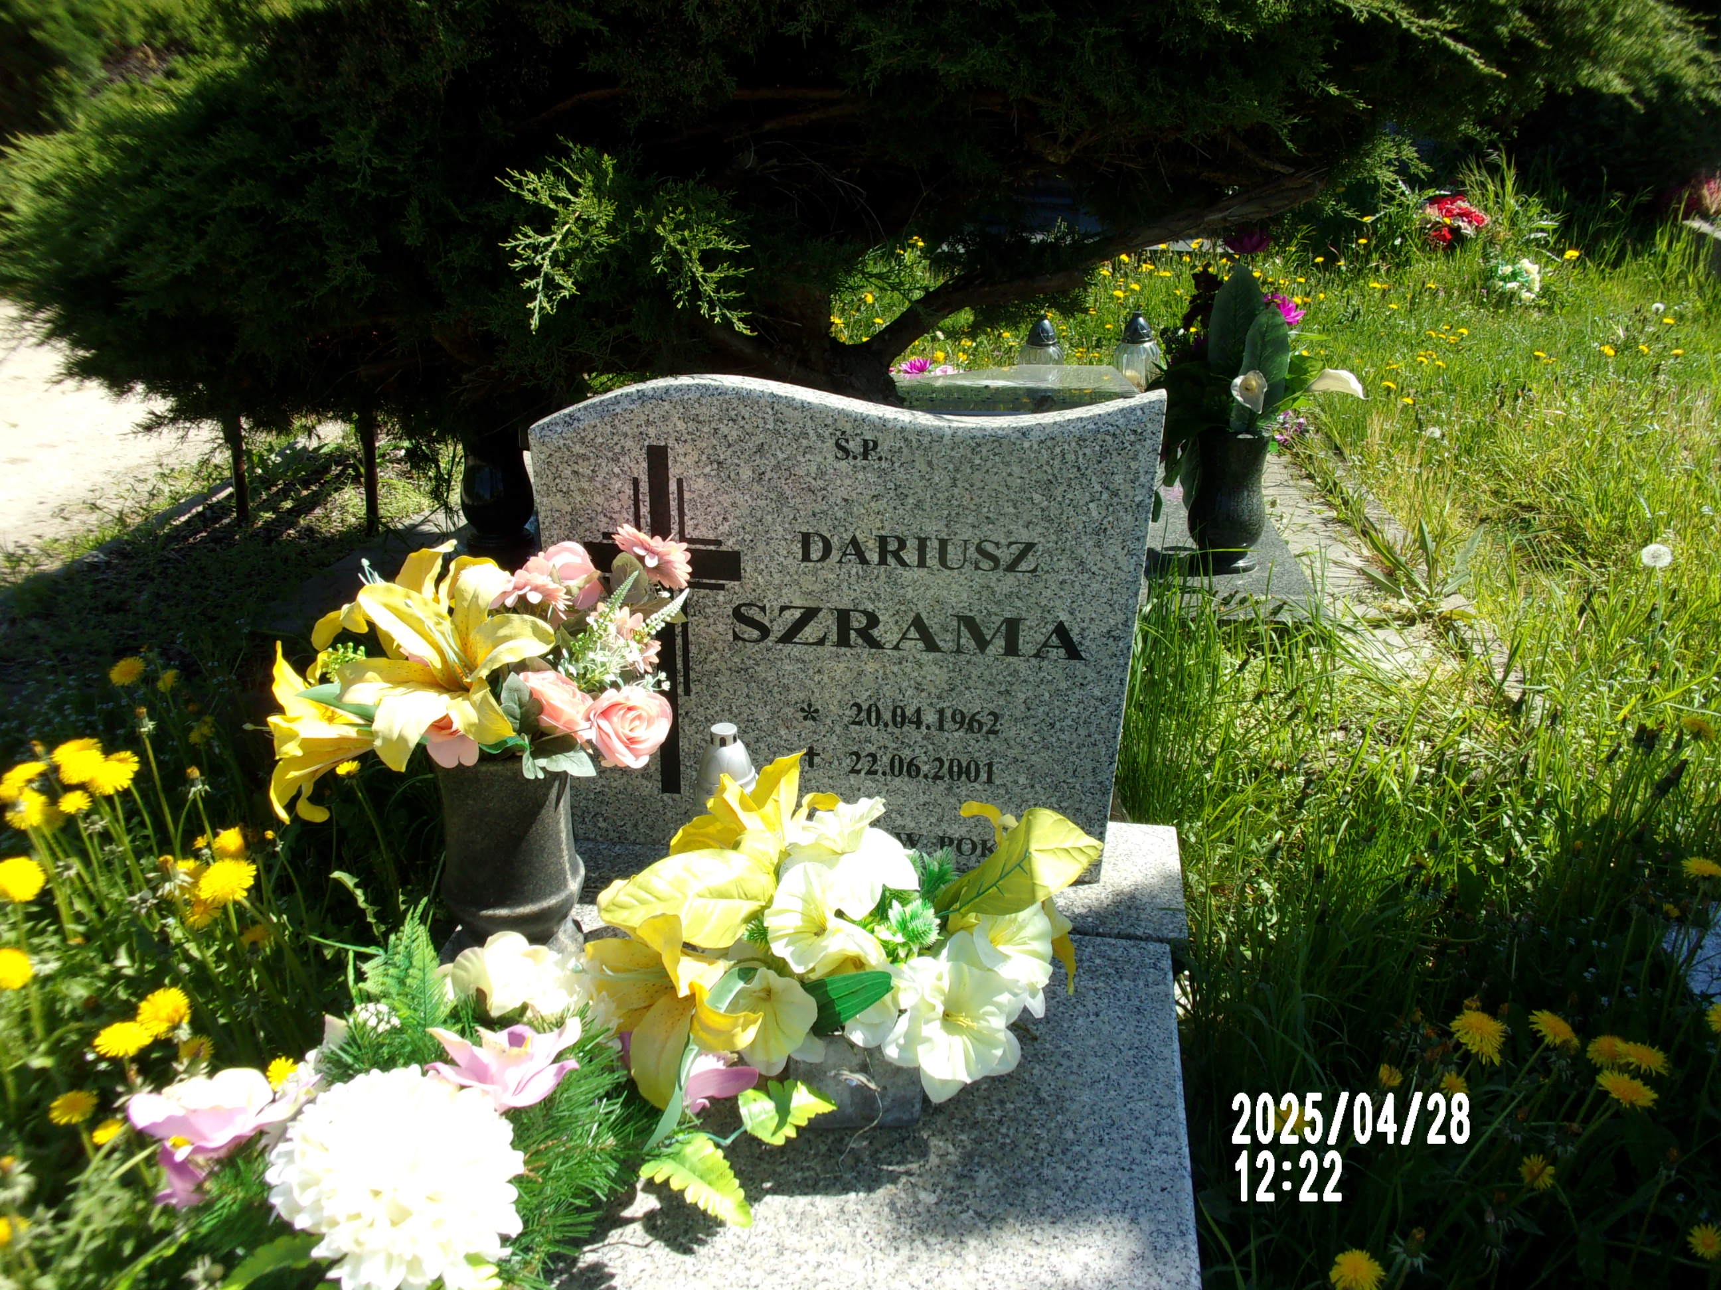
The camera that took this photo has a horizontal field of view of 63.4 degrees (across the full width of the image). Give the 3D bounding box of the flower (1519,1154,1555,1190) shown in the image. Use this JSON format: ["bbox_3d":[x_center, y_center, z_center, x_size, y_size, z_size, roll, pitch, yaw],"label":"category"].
[{"bbox_3d":[0.583,0.455,1.200,0.031,0.025,0.031,4,57,5],"label":"flower"}]

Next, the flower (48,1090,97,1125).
[{"bbox_3d":[-0.633,0.372,1.120,0.039,0.022,0.039,4,45,5],"label":"flower"}]

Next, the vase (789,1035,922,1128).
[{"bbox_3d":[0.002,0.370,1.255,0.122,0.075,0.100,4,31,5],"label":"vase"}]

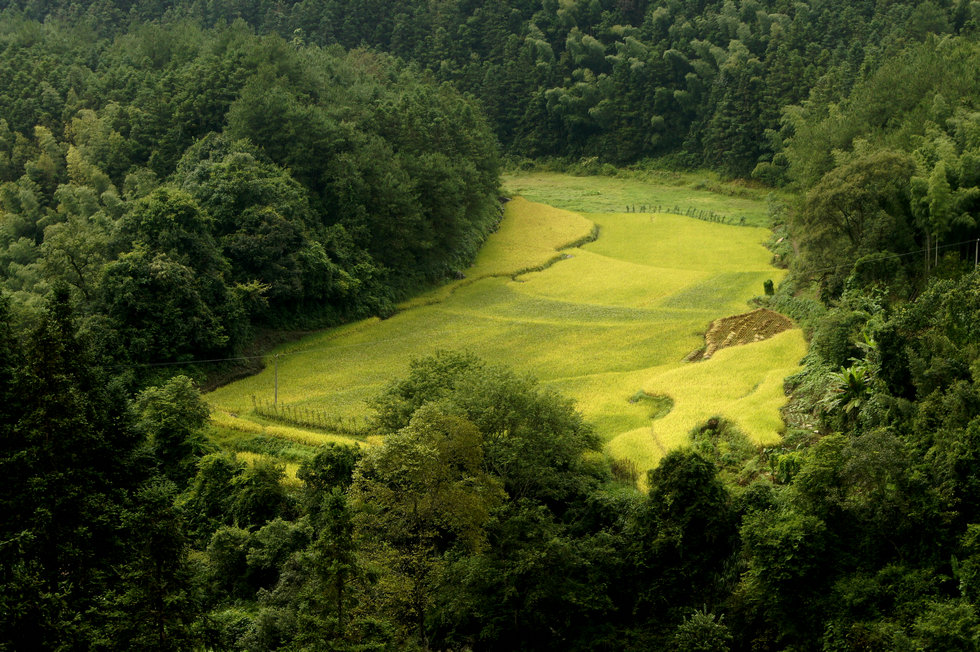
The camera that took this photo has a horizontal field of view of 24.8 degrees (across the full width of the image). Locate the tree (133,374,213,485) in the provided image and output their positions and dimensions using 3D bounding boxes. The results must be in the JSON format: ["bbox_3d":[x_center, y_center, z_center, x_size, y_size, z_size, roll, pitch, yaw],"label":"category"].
[{"bbox_3d":[-32.026,10.440,225.000,8.000,10.700,8.000,0,14,0],"label":"tree"}]

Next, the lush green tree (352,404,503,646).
[{"bbox_3d":[-4.987,15.920,178.000,12.000,18.500,11.500,0,14,0],"label":"lush green tree"}]

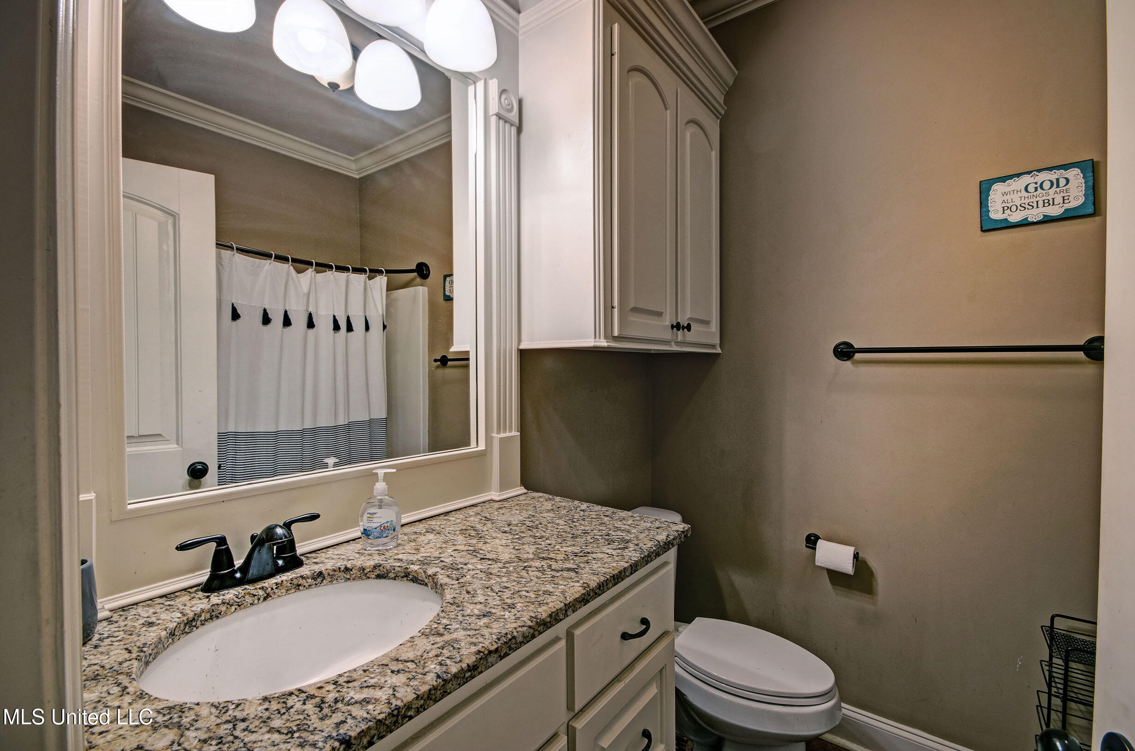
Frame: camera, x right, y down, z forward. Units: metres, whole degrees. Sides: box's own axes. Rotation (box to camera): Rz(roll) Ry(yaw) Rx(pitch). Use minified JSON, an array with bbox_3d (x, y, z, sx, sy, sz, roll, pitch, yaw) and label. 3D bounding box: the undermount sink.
[{"bbox_3d":[-0.374,0.458,0.697,0.345,0.155,0.405,1,1,39],"label":"undermount sink"}]

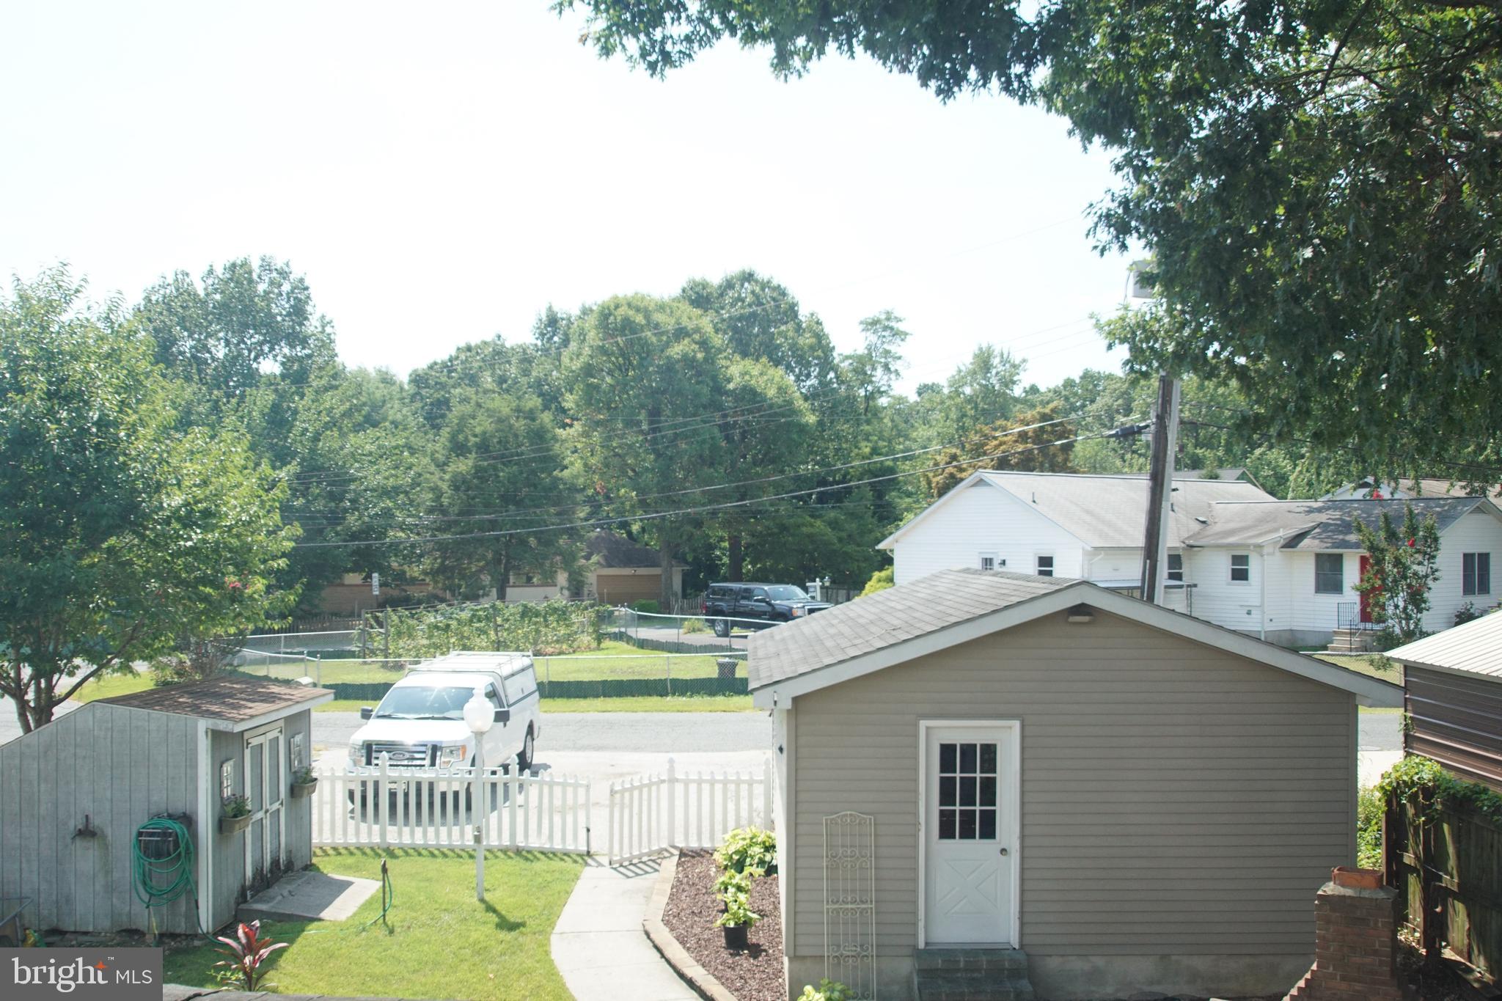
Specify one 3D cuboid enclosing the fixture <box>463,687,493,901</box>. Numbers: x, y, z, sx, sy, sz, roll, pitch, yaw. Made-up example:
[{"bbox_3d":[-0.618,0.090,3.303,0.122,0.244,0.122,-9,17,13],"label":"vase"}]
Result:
[{"bbox_3d":[-3.250,3.505,17.900,0.370,2.550,0.370,0,-1,0],"label":"fixture"}]

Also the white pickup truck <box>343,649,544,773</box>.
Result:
[{"bbox_3d":[-5.110,3.880,25.950,2.060,2.060,5.750,0,-1,3],"label":"white pickup truck"}]

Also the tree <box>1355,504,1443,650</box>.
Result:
[{"bbox_3d":[18.500,2.270,43.000,2.500,4.500,2.400,0,-1,0],"label":"tree"}]

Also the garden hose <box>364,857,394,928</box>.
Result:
[{"bbox_3d":[-4.190,4.420,16.900,0.320,0.780,0.220,0,-1,0],"label":"garden hose"}]

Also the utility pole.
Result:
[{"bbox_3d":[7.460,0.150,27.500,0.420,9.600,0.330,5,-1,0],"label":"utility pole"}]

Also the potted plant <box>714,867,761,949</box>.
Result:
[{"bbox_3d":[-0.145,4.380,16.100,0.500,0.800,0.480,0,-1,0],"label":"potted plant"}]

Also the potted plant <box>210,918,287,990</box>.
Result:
[{"bbox_3d":[-4.770,4.370,14.300,0.680,0.750,0.640,0,-1,0],"label":"potted plant"}]

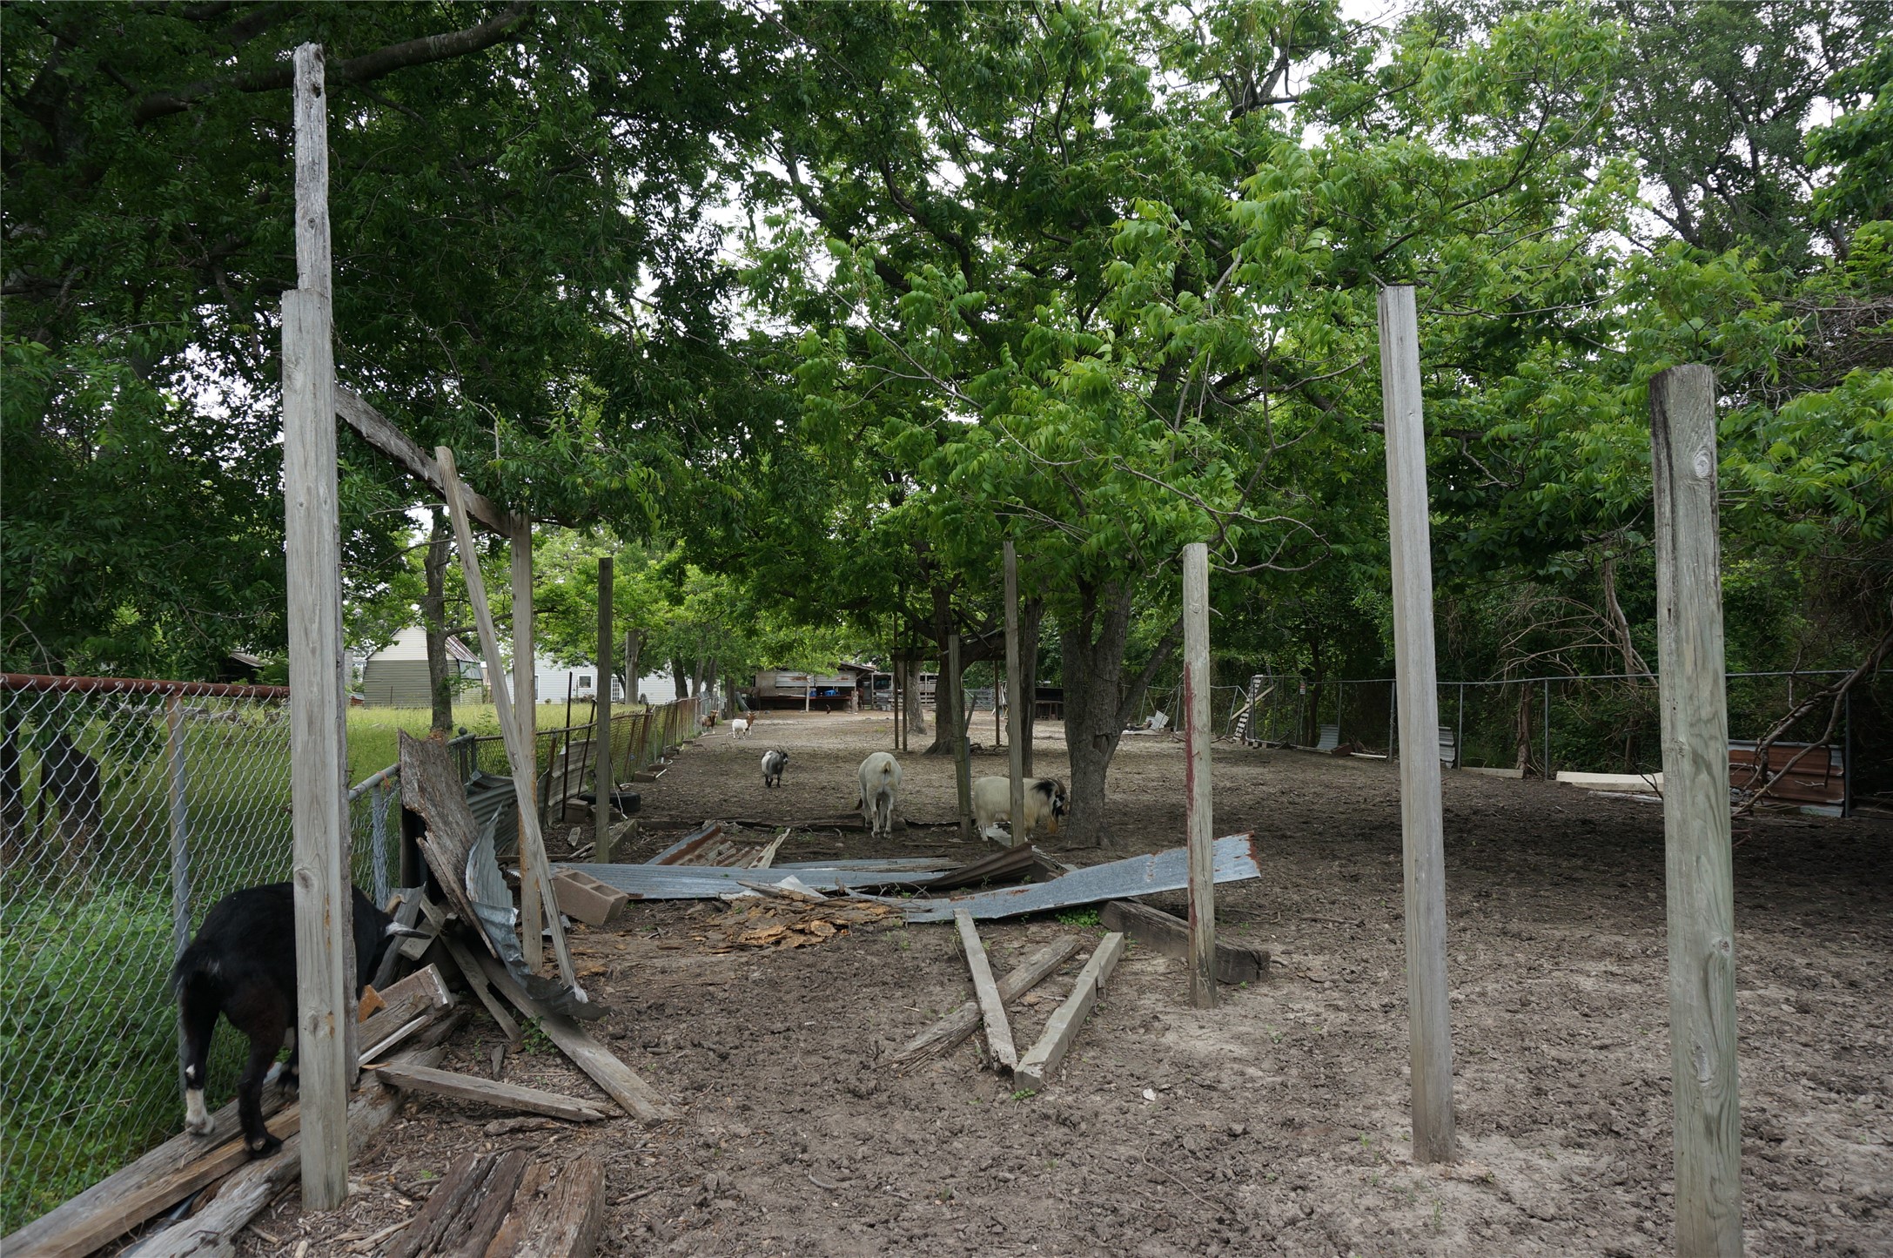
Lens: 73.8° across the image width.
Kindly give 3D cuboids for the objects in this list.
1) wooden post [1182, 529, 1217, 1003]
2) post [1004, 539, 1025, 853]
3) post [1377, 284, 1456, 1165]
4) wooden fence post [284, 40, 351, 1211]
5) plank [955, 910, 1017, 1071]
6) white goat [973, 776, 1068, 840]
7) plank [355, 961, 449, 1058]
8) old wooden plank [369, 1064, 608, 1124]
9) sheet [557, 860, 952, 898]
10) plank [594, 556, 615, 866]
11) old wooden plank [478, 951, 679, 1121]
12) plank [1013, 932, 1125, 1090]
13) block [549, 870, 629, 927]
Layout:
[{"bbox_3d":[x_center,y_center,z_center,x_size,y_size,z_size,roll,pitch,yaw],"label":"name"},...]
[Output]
[{"bbox_3d":[1.100,0.621,5.468,0.086,1.990,0.086,0,-3,-2],"label":"wooden post"},{"bbox_3d":[0.583,0.563,10.809,0.090,2.648,0.090,-1,-3,-7],"label":"post"},{"bbox_3d":[1.427,0.253,3.846,0.092,2.657,0.092,-1,-4,-2],"label":"post"},{"bbox_3d":[-1.727,-0.049,3.468,0.095,3.170,0.135,-2,-3,-8],"label":"wooden fence post"},{"bbox_3d":[0.147,1.614,5.953,0.092,0.045,3.151,-1,-3,-2],"label":"plank"},{"bbox_3d":[0.713,1.724,12.285,0.950,0.648,0.320,-1,-3,6],"label":"white goat"},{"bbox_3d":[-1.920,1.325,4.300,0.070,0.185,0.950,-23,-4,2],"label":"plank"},{"bbox_3d":[-1.512,1.544,4.227,0.767,0.040,0.095,9,-3,1],"label":"old wooden plank"},{"bbox_3d":[-1.489,1.724,8.634,2.850,0.090,0.703,0,3,0],"label":"sheet"},{"bbox_3d":[-2.816,0.701,10.405,0.092,2.573,0.092,0,-3,-2],"label":"plank"},{"bbox_3d":[-1.490,1.526,4.825,0.135,0.045,2.073,2,0,-35],"label":"old wooden plank"},{"bbox_3d":[0.585,1.588,5.447,0.085,0.077,2.487,-1,-3,14],"label":"plank"},{"bbox_3d":[-2.251,1.703,7.950,0.395,0.194,0.190,20,4,14],"label":"block"}]

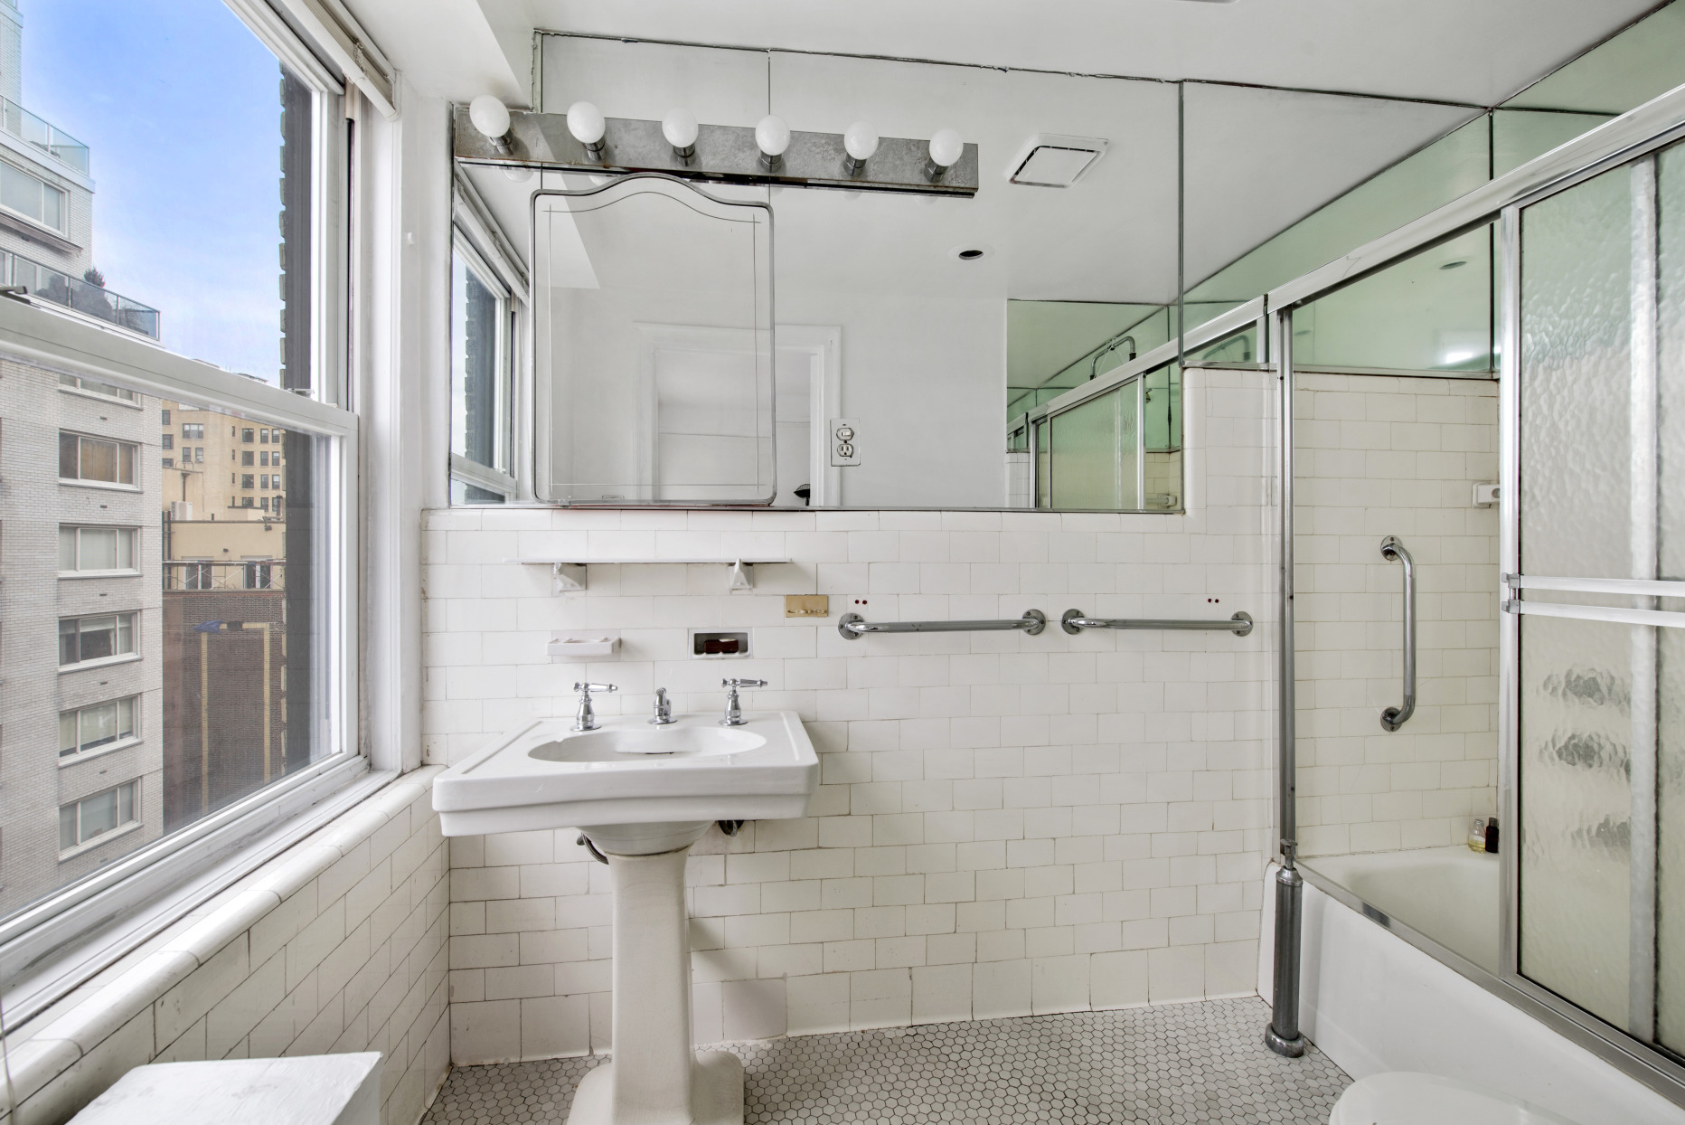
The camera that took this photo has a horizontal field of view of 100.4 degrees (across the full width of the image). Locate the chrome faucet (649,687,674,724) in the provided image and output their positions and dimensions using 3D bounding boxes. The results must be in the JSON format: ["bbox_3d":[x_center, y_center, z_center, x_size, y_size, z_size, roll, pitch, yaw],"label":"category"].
[{"bbox_3d":[-0.401,0.320,1.564,0.062,0.080,0.080,0,1,-2],"label":"chrome faucet"}]

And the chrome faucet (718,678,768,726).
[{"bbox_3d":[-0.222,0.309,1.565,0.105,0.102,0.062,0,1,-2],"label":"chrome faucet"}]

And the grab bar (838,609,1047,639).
[{"bbox_3d":[0.257,0.154,1.704,0.530,0.068,0.065,0,1,-7],"label":"grab bar"}]

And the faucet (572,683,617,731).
[{"bbox_3d":[-0.535,0.310,1.518,0.104,0.102,0.062,0,1,-2],"label":"faucet"}]

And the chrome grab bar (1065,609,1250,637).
[{"bbox_3d":[0.823,0.157,1.778,0.532,0.068,0.065,0,1,-7],"label":"chrome grab bar"}]

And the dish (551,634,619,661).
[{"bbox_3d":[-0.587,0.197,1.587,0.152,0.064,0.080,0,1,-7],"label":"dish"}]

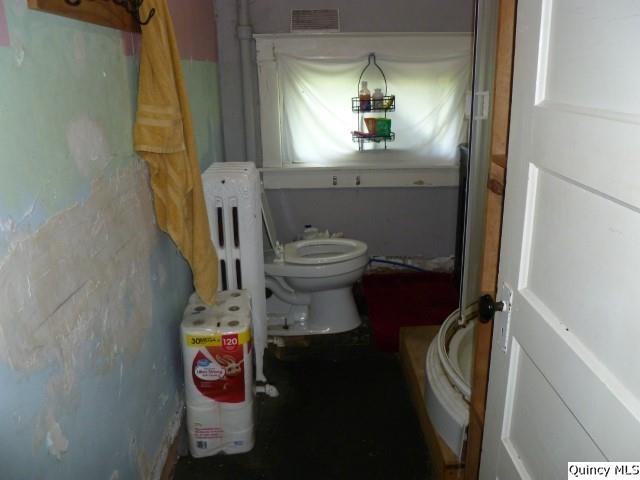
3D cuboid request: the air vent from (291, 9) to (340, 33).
[{"bbox_3d":[-0.027,-1.357,3.204,0.295,0.140,0.020,-1,17,0],"label":"air vent"}]

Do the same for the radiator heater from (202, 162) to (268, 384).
[{"bbox_3d":[-0.368,0.169,2.336,0.205,0.970,0.330,-1,17,0],"label":"radiator heater"}]

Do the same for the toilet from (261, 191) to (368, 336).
[{"bbox_3d":[-0.086,0.089,2.789,0.745,0.780,0.440,-1,17,0],"label":"toilet"}]

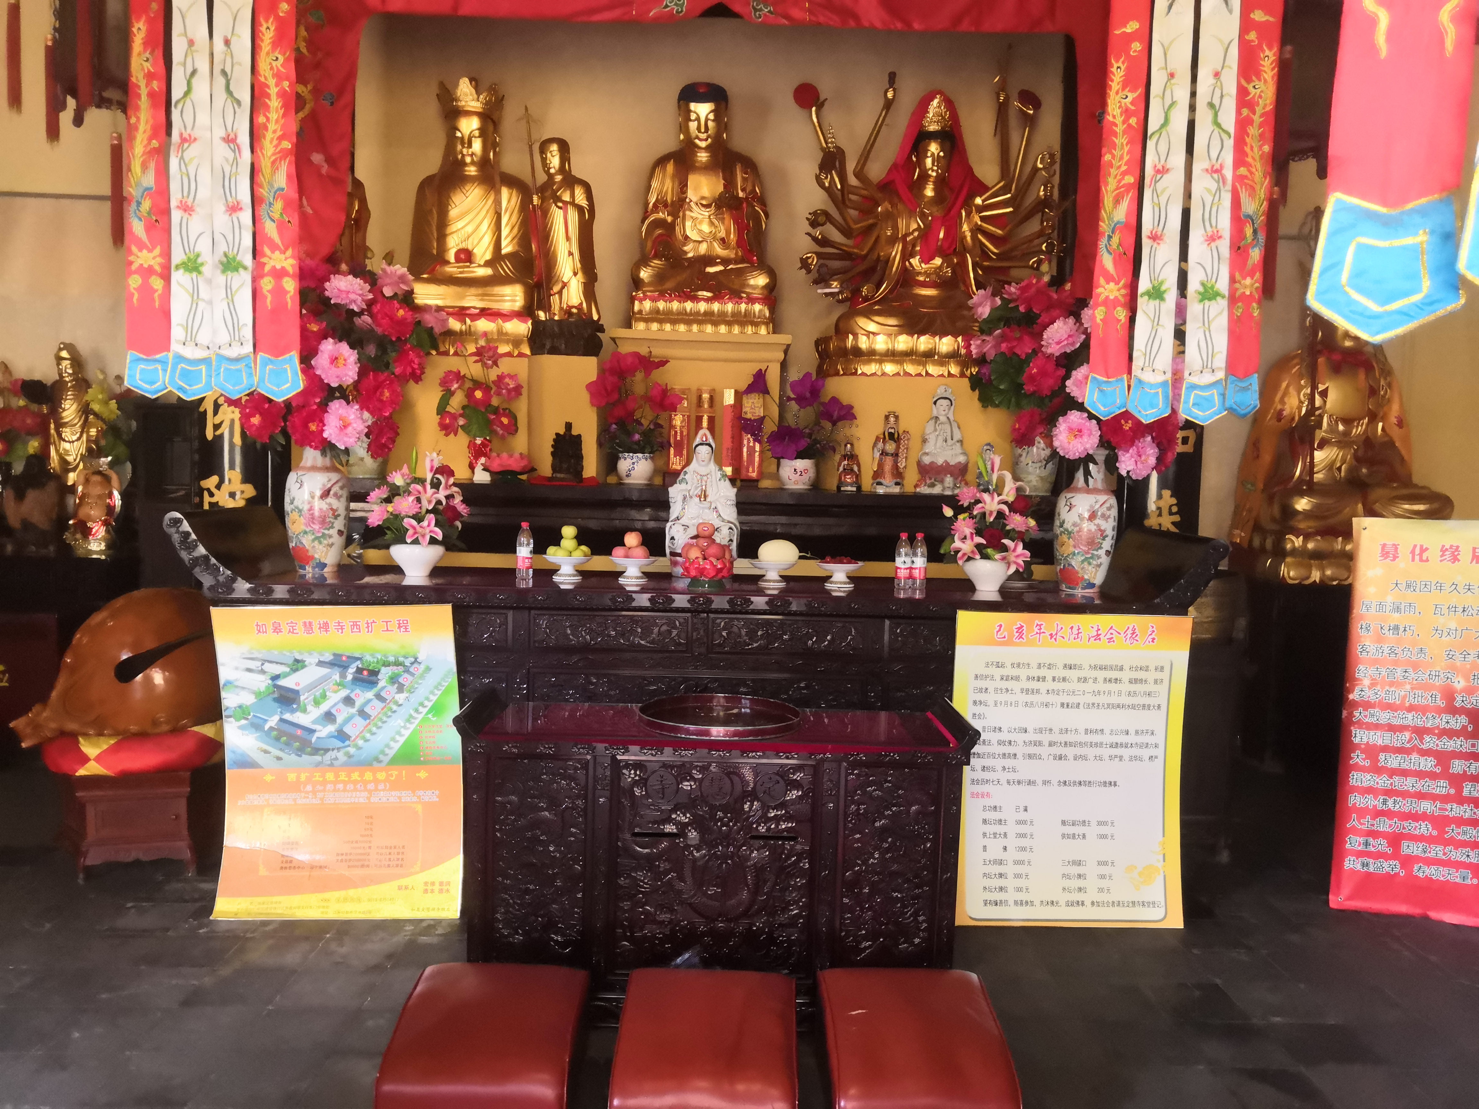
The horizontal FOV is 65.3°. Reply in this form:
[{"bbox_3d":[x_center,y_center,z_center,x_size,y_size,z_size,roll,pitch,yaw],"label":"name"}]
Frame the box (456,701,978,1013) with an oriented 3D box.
[{"bbox_3d":[-0.083,0.952,3.728,1.563,0.900,0.540,2,4,-1],"label":"box"}]

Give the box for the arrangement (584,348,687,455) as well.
[{"bbox_3d":[-0.483,-0.702,5.330,0.459,0.486,0.380,1,4,-1],"label":"arrangement"}]

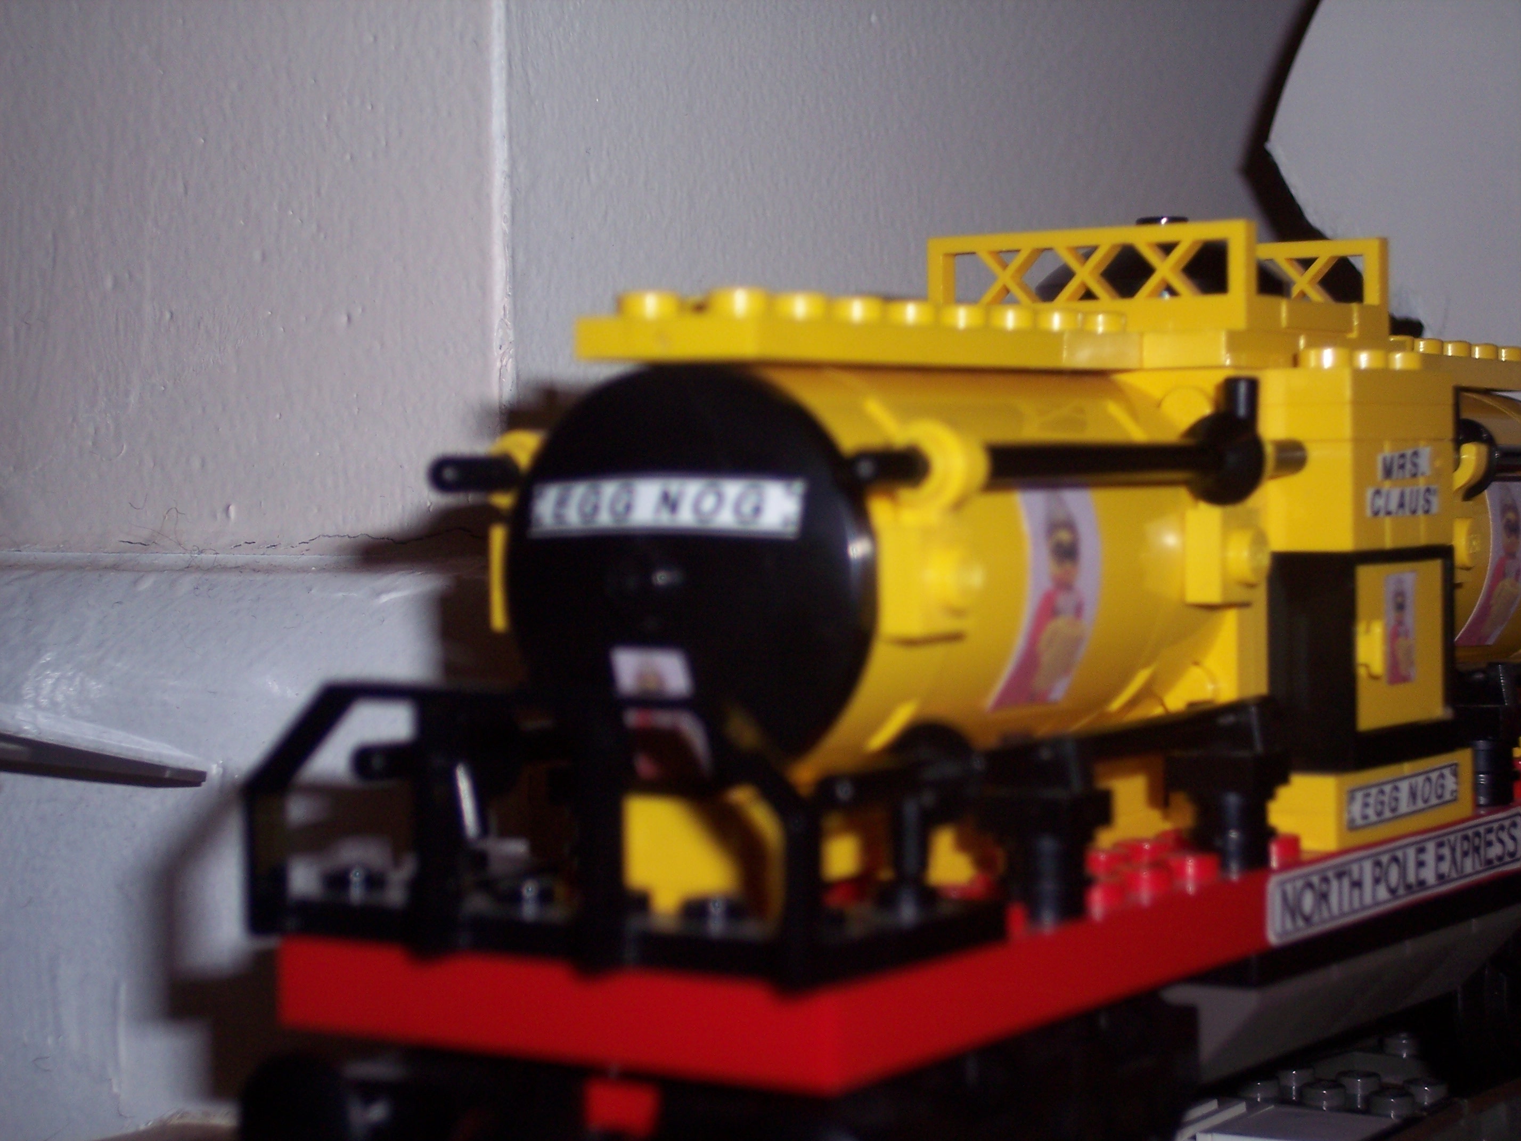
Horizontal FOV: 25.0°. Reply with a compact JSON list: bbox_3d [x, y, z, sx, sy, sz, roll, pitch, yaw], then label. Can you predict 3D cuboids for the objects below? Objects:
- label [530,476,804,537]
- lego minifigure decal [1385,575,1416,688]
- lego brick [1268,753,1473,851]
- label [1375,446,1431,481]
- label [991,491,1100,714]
[{"bbox_3d":[-0.008,-0.005,0.251,0.025,0.004,0.003,1,-5,33],"label":"label"},{"bbox_3d":[0.057,0.005,0.308,0.001,0.010,0.007,1,3,33],"label":"lego minifigure decal"},{"bbox_3d":[0.053,0.020,0.313,0.012,0.006,0.032,1,3,33],"label":"lego brick"},{"bbox_3d":[0.058,-0.010,0.308,0.001,0.003,0.013,1,0,33],"label":"label"},{"bbox_3d":[0.023,0.002,0.272,0.003,0.019,0.012,13,9,31],"label":"label"}]

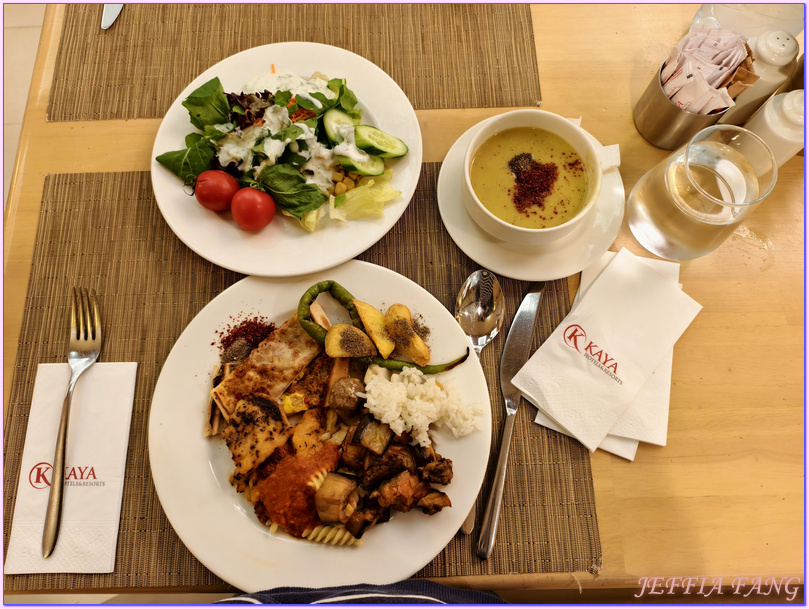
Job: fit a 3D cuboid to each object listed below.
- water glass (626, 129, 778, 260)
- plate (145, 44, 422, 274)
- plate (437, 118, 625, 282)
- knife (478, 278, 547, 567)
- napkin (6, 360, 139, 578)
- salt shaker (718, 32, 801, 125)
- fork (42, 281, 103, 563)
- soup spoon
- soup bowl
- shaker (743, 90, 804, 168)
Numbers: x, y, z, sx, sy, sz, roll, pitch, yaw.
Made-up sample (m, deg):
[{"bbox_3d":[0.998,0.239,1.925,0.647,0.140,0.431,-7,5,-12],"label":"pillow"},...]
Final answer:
[{"bbox_3d":[0.237,-0.086,0.439,0.087,0.101,0.087,-2,73,0],"label":"water glass"},{"bbox_3d":[-0.104,-0.132,0.492,0.239,0.027,0.239,0,73,0],"label":"plate"},{"bbox_3d":[0.113,-0.096,0.484,0.166,0.020,0.166,0,73,0],"label":"plate"},{"bbox_3d":[0.083,0.081,0.438,0.022,0.008,0.238,13,74,4],"label":"knife"},{"bbox_3d":[-0.263,0.126,0.429,0.083,0.005,0.161,-2,73,0],"label":"napkin"},{"bbox_3d":[0.312,-0.204,0.482,0.047,0.084,0.047,-2,73,0],"label":"salt shaker"},{"bbox_3d":[-0.263,0.086,0.432,0.028,0.018,0.213,-3,73,0],"label":"fork"},{"bbox_3d":[0.057,0.071,0.434,0.041,0.020,0.213,6,73,2],"label":"soup spoon"},{"bbox_3d":[0.105,-0.101,0.460,0.111,0.056,0.111,0,73,0],"label":"soup bowl"},{"bbox_3d":[0.322,-0.148,0.465,0.047,0.084,0.047,-2,73,0],"label":"shaker"}]

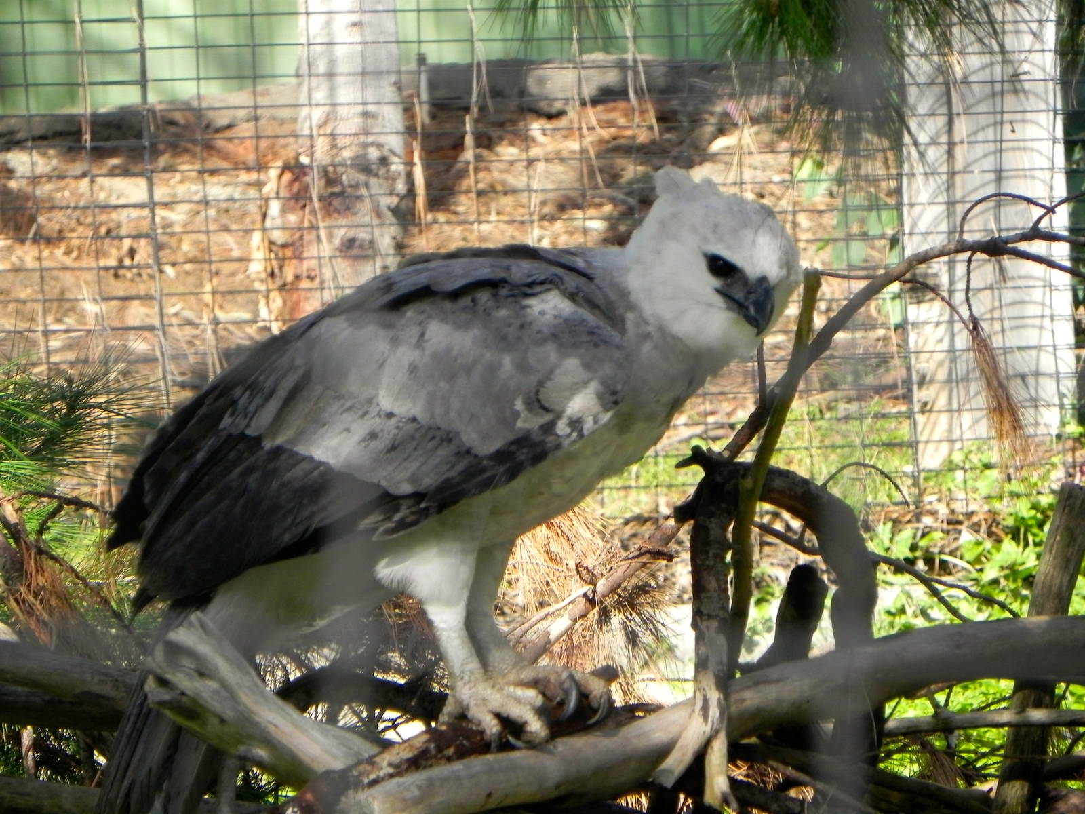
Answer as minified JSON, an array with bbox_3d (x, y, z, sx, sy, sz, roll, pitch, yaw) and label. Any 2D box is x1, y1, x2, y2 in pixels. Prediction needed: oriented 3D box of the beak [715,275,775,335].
[{"bbox_3d":[0.199,-0.099,11.500,0.056,0.054,0.040,33,9,40],"label":"beak"}]

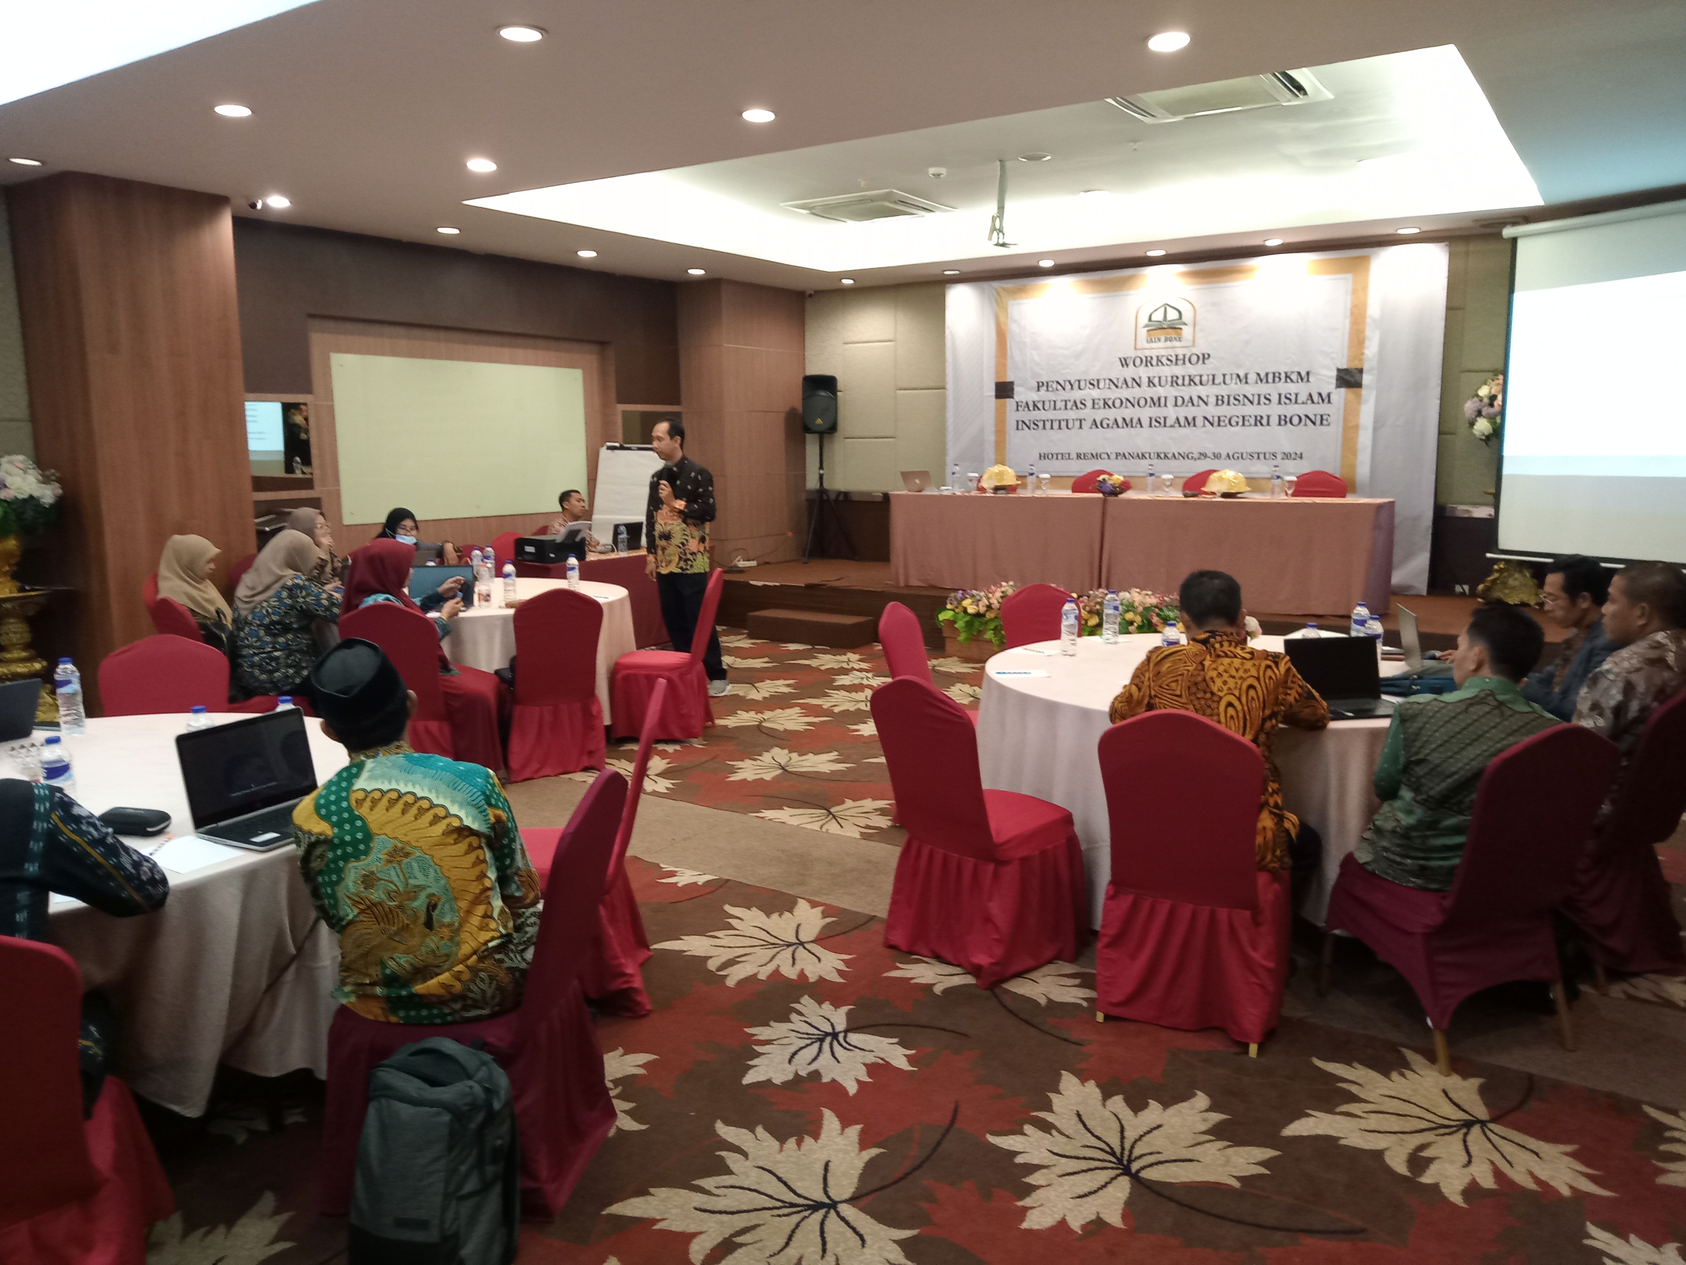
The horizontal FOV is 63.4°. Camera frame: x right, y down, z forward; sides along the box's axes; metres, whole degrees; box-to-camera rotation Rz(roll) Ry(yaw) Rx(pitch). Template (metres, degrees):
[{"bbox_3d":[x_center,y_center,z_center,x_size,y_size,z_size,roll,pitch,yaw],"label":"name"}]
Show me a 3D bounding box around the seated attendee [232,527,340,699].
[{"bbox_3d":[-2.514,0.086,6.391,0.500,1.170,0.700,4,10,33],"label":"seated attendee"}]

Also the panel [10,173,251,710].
[{"bbox_3d":[-3.946,-0.955,7.686,0.620,2.950,0.930,4,9,30],"label":"panel"}]

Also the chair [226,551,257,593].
[{"bbox_3d":[-3.507,-0.037,8.587,0.580,0.920,0.460,5,10,32],"label":"chair"}]

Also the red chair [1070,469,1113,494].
[{"bbox_3d":[1.868,-0.809,10.545,0.460,0.920,0.580,5,10,33],"label":"red chair"}]

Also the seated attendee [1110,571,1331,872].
[{"bbox_3d":[1.054,0.412,3.768,0.570,1.160,0.700,3,9,25],"label":"seated attendee"}]

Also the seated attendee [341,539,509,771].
[{"bbox_3d":[-1.908,0.144,6.390,0.520,1.170,0.720,4,9,27],"label":"seated attendee"}]

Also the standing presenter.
[{"bbox_3d":[-0.982,-0.475,8.593,0.480,1.730,0.360,6,10,37],"label":"standing presenter"}]

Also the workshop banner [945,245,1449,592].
[{"bbox_3d":[2.572,-1.632,10.843,4.029,2.472,0.039,5,10,34],"label":"workshop banner"}]

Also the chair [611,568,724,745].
[{"bbox_3d":[-0.925,0.094,7.386,0.591,0.896,0.448,0,8,3],"label":"chair"}]

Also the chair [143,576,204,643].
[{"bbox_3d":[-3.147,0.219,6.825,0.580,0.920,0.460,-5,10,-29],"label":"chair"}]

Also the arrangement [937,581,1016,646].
[{"bbox_3d":[1.025,-0.125,9.600,0.700,0.470,0.400,5,10,33],"label":"arrangement"}]

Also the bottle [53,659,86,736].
[{"bbox_3d":[-2.293,0.183,4.030,0.066,0.223,0.066,5,10,34],"label":"bottle"}]

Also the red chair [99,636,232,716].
[{"bbox_3d":[-2.437,0.488,4.954,0.460,0.920,0.580,-4,9,-21],"label":"red chair"}]

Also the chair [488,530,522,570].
[{"bbox_3d":[-2.269,-0.297,10.204,0.591,0.896,0.448,5,10,34],"label":"chair"}]

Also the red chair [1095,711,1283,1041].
[{"bbox_3d":[0.961,0.593,3.673,0.440,0.870,0.530,3,9,27],"label":"red chair"}]

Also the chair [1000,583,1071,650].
[{"bbox_3d":[1.023,0.236,6.403,0.460,0.920,0.580,-3,9,-18],"label":"chair"}]

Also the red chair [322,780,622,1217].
[{"bbox_3d":[-0.770,0.732,2.956,0.591,0.896,0.448,1,8,9],"label":"red chair"}]

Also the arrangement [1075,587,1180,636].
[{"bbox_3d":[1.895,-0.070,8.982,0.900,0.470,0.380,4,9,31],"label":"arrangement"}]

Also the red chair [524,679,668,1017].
[{"bbox_3d":[-0.781,0.592,3.926,0.591,0.896,0.448,-1,8,-2],"label":"red chair"}]

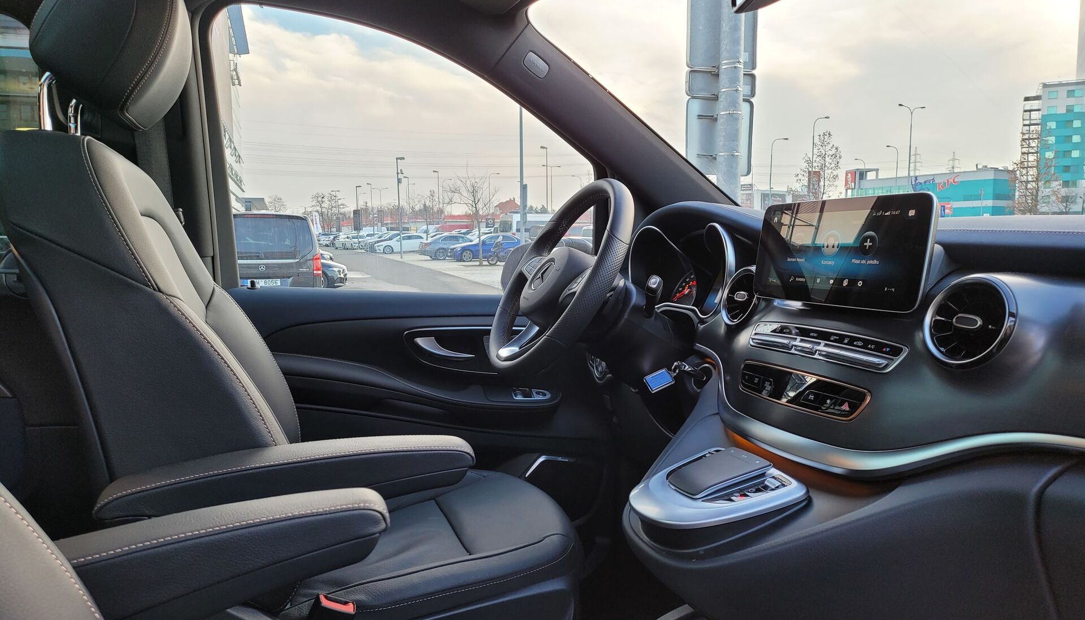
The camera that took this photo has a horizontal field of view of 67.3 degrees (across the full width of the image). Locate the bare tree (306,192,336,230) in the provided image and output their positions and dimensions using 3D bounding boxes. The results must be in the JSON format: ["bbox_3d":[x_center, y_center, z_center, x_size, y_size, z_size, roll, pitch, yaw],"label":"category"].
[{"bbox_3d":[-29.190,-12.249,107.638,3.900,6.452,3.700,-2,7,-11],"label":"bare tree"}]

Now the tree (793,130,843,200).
[{"bbox_3d":[16.115,-7.314,47.657,2.900,6.130,2.900,1,7,18],"label":"tree"}]

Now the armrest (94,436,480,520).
[{"bbox_3d":[-0.266,0.182,0.876,0.380,0.065,0.072,-3,6,-26],"label":"armrest"}]

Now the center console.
[{"bbox_3d":[0.183,0.215,0.916,0.190,0.065,0.180,-9,8,-23],"label":"center console"}]

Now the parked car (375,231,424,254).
[{"bbox_3d":[-10.109,-4.791,58.900,4.450,1.470,1.820,-4,7,-26],"label":"parked car"}]

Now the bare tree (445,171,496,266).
[{"bbox_3d":[-3.282,-4.311,37.412,2.500,4.500,2.500,0,6,0],"label":"bare tree"}]

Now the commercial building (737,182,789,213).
[{"bbox_3d":[29.618,-12.965,112.707,9.000,6.600,9.000,-3,6,-22],"label":"commercial building"}]

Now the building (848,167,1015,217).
[{"bbox_3d":[51.010,-13.920,106.594,7.000,7.500,20.000,-4,7,-30],"label":"building"}]

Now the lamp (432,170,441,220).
[{"bbox_3d":[-11.449,-11.024,88.318,0.700,8.000,0.250,-3,6,-25],"label":"lamp"}]

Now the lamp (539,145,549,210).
[{"bbox_3d":[0.115,-8.643,63.379,0.750,8.000,0.250,-3,6,-25],"label":"lamp"}]

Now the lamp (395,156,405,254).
[{"bbox_3d":[-8.480,-6.166,49.162,0.550,6.038,0.270,-3,7,-21],"label":"lamp"}]

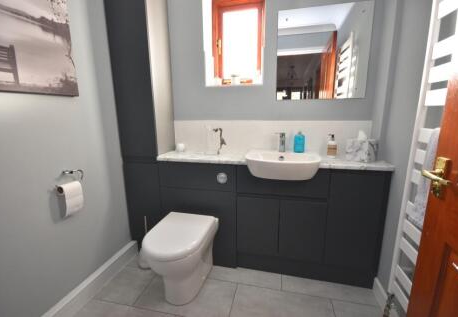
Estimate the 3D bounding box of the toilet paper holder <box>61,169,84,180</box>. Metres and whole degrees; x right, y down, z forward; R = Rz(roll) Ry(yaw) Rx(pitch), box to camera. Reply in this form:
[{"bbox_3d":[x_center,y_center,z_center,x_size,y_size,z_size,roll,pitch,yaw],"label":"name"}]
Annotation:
[{"bbox_3d":[-0.895,0.115,1.092,0.080,0.083,0.132,2,11,13],"label":"toilet paper holder"}]

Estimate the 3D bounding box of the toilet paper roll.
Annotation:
[{"bbox_3d":[-0.870,0.213,1.082,0.070,0.166,0.100,2,11,13],"label":"toilet paper roll"}]

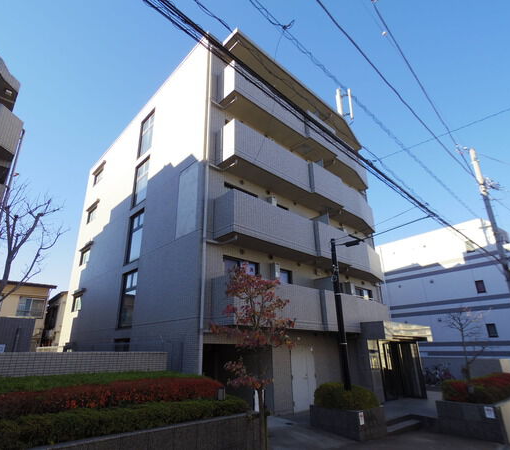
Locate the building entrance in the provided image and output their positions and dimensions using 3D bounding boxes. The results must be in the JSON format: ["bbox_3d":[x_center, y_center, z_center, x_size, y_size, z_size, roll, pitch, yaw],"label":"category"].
[{"bbox_3d":[6.132,6.070,12.405,1.989,2.244,0.306,6,-23,-18],"label":"building entrance"}]

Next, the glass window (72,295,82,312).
[{"bbox_3d":[-11.165,4.937,18.463,0.143,1.020,1.734,18,-28,-40],"label":"glass window"}]

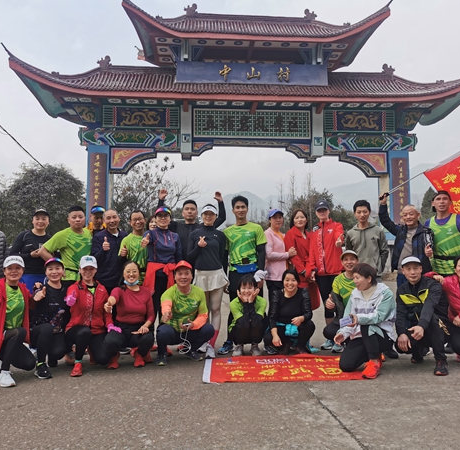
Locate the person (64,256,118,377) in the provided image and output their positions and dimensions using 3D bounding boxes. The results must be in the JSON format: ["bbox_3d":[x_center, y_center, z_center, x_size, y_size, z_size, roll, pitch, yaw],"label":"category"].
[{"bbox_3d":[-1.386,0.863,4.650,0.530,1.100,0.720,0,-3,-9],"label":"person"}]

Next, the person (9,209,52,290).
[{"bbox_3d":[-2.152,0.619,5.100,0.460,1.610,0.360,2,-6,-22],"label":"person"}]

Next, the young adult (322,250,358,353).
[{"bbox_3d":[1.274,0.859,5.300,0.540,1.141,0.700,-1,-3,18],"label":"young adult"}]

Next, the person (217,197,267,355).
[{"bbox_3d":[0.151,0.539,5.250,0.520,1.740,0.340,0,-3,-2],"label":"person"}]

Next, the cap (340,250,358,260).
[{"bbox_3d":[1.266,0.330,4.960,0.180,0.120,0.260,-2,-6,18],"label":"cap"}]

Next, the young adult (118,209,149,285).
[{"bbox_3d":[-1.089,0.632,5.450,0.480,1.602,0.380,1,-3,-14],"label":"young adult"}]

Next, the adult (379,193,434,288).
[{"bbox_3d":[1.913,0.509,5.100,0.580,1.700,0.400,-2,-6,21],"label":"adult"}]

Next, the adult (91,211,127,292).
[{"bbox_3d":[-1.417,0.613,5.550,0.470,1.610,0.380,1,-3,-11],"label":"adult"}]

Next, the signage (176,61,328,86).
[{"bbox_3d":[0.990,-6.655,20.600,6.660,0.970,0.180,0,-3,-4],"label":"signage"}]

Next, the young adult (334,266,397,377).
[{"bbox_3d":[1.227,0.824,4.270,0.640,0.960,0.500,5,-7,-42],"label":"young adult"}]

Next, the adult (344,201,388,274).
[{"bbox_3d":[1.569,0.571,5.380,0.520,1.700,0.320,0,-3,3],"label":"adult"}]

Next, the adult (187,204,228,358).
[{"bbox_3d":[-0.235,0.586,5.120,0.450,1.630,0.360,0,-3,3],"label":"adult"}]

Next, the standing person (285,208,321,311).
[{"bbox_3d":[0.829,0.617,5.350,0.440,1.600,0.340,1,-3,-21],"label":"standing person"}]

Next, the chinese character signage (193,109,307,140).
[{"bbox_3d":[0.994,-4.411,20.400,5.080,1.300,0.150,0,-3,-4],"label":"chinese character signage"}]

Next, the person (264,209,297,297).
[{"bbox_3d":[0.552,0.614,5.220,0.320,1.590,0.400,-2,-4,41],"label":"person"}]

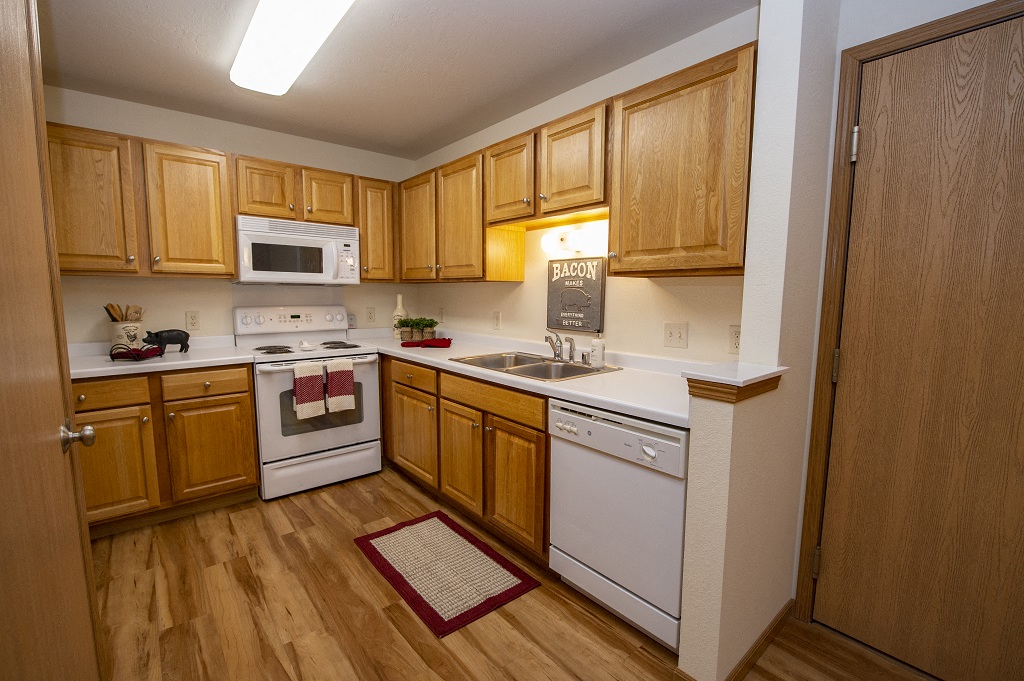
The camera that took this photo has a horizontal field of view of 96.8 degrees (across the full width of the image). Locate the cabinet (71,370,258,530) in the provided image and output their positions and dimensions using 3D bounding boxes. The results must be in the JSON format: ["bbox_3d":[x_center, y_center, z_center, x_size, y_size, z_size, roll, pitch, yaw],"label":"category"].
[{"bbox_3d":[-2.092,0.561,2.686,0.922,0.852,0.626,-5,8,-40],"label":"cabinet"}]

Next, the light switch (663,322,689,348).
[{"bbox_3d":[0.767,-0.025,2.128,0.014,0.115,0.118,-5,8,-40],"label":"light switch"}]

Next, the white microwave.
[{"bbox_3d":[-1.523,-0.602,3.207,0.763,0.407,0.390,-5,8,-40],"label":"white microwave"}]

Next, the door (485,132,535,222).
[{"bbox_3d":[-0.010,-0.885,2.524,0.021,0.411,0.386,-5,8,-40],"label":"door"}]

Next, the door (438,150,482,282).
[{"bbox_3d":[-0.331,-0.769,2.917,0.021,0.728,0.461,-5,8,-40],"label":"door"}]

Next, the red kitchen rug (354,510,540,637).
[{"bbox_3d":[-0.348,1.067,2.203,0.513,0.012,0.870,-5,8,-40],"label":"red kitchen rug"}]

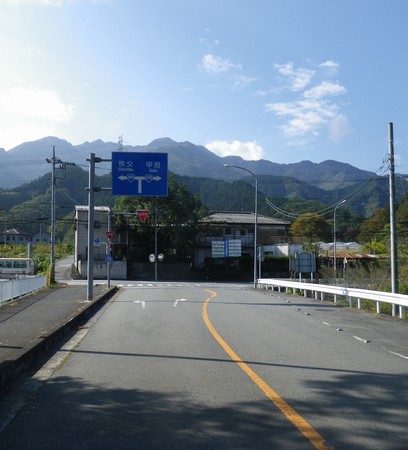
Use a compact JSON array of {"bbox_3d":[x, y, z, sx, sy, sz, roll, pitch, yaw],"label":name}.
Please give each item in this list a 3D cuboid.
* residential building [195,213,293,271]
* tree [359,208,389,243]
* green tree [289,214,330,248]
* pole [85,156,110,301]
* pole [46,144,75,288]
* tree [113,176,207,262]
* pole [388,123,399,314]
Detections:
[{"bbox_3d":[5.077,2.143,64.000,11.300,7.580,7.600,1,-3,-11],"label":"residential building"},{"bbox_3d":[35.133,0.515,100.000,6.600,8.650,6.200,-1,-3,19],"label":"tree"},{"bbox_3d":[18.873,1.506,86.000,6.900,7.440,6.500,-1,-3,12],"label":"green tree"},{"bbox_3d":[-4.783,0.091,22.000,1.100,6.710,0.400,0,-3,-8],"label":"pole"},{"bbox_3d":[-12.655,-0.854,42.500,2.400,12.040,1.200,0,-3,-8],"label":"pole"},{"bbox_3d":[-5.410,-0.243,59.000,11.200,11.550,9.500,0,-3,0],"label":"tree"},{"bbox_3d":[6.131,-0.175,15.700,0.250,6.280,0.250,0,-3,0],"label":"pole"}]

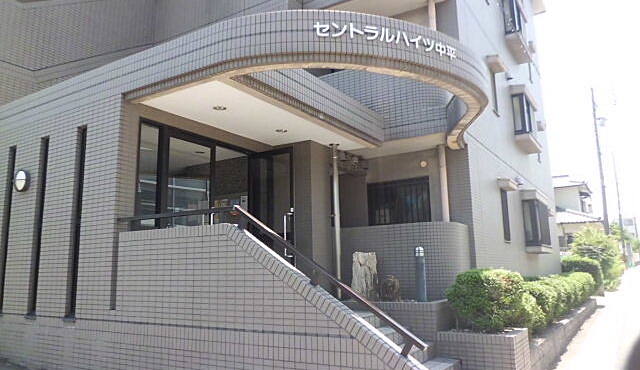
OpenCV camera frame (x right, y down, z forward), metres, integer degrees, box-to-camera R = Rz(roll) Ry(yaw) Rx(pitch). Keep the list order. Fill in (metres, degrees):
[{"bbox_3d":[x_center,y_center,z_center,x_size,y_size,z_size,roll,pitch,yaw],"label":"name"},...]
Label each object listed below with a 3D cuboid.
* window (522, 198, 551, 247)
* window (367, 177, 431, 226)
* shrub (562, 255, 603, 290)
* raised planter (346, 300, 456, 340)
[{"bbox_3d":[5.490,1.011,12.124,0.304,1.065,1.890,-7,-12,32],"label":"window"},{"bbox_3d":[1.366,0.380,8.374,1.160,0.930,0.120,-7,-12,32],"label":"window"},{"bbox_3d":[12.649,4.294,23.274,1.620,1.480,1.300,-7,-12,32],"label":"shrub"},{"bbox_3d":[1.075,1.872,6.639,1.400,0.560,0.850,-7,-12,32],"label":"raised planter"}]

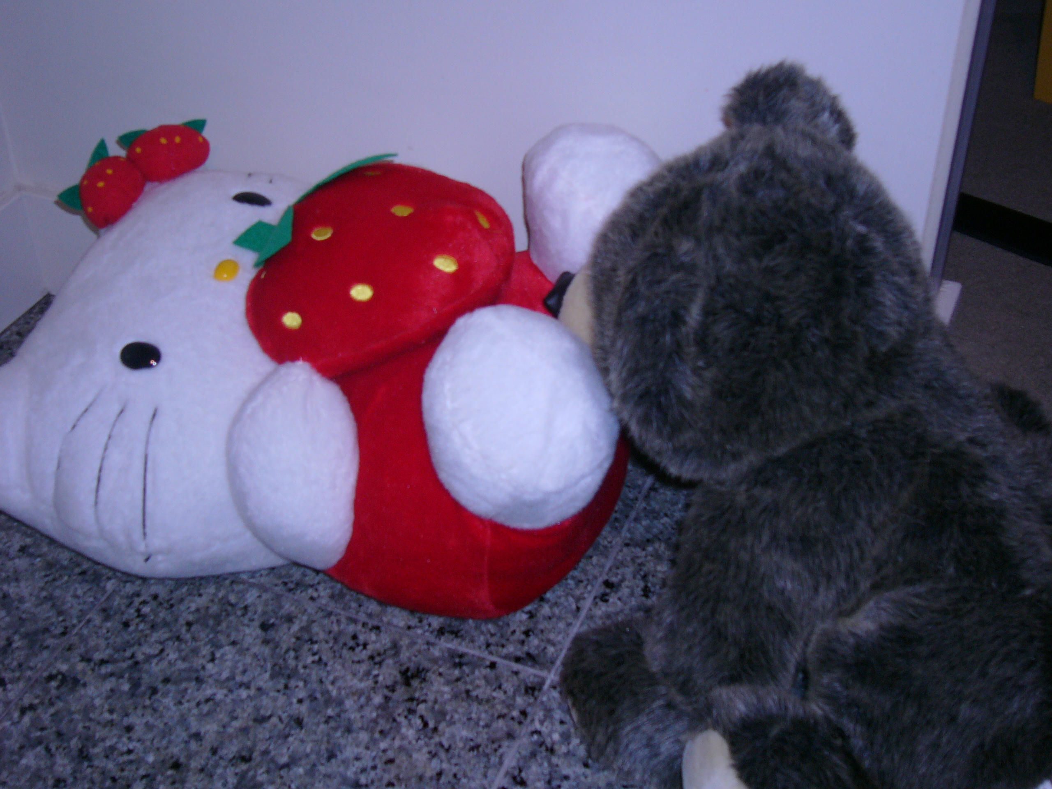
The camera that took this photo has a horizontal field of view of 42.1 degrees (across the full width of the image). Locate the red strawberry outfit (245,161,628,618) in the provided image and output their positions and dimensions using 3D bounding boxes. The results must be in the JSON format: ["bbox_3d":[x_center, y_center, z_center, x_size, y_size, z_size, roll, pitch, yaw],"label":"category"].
[{"bbox_3d":[-0.050,-0.007,0.887,0.250,0.245,0.245,10,49,15],"label":"red strawberry outfit"}]

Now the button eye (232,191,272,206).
[{"bbox_3d":[-0.189,-0.135,0.942,0.029,0.009,0.020,10,34,15],"label":"button eye"}]

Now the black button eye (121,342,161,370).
[{"bbox_3d":[-0.238,-0.024,0.845,0.029,0.009,0.020,4,68,15],"label":"black button eye"}]

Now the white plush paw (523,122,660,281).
[{"bbox_3d":[0.046,-0.120,0.871,0.102,0.115,0.098,10,49,15],"label":"white plush paw"}]

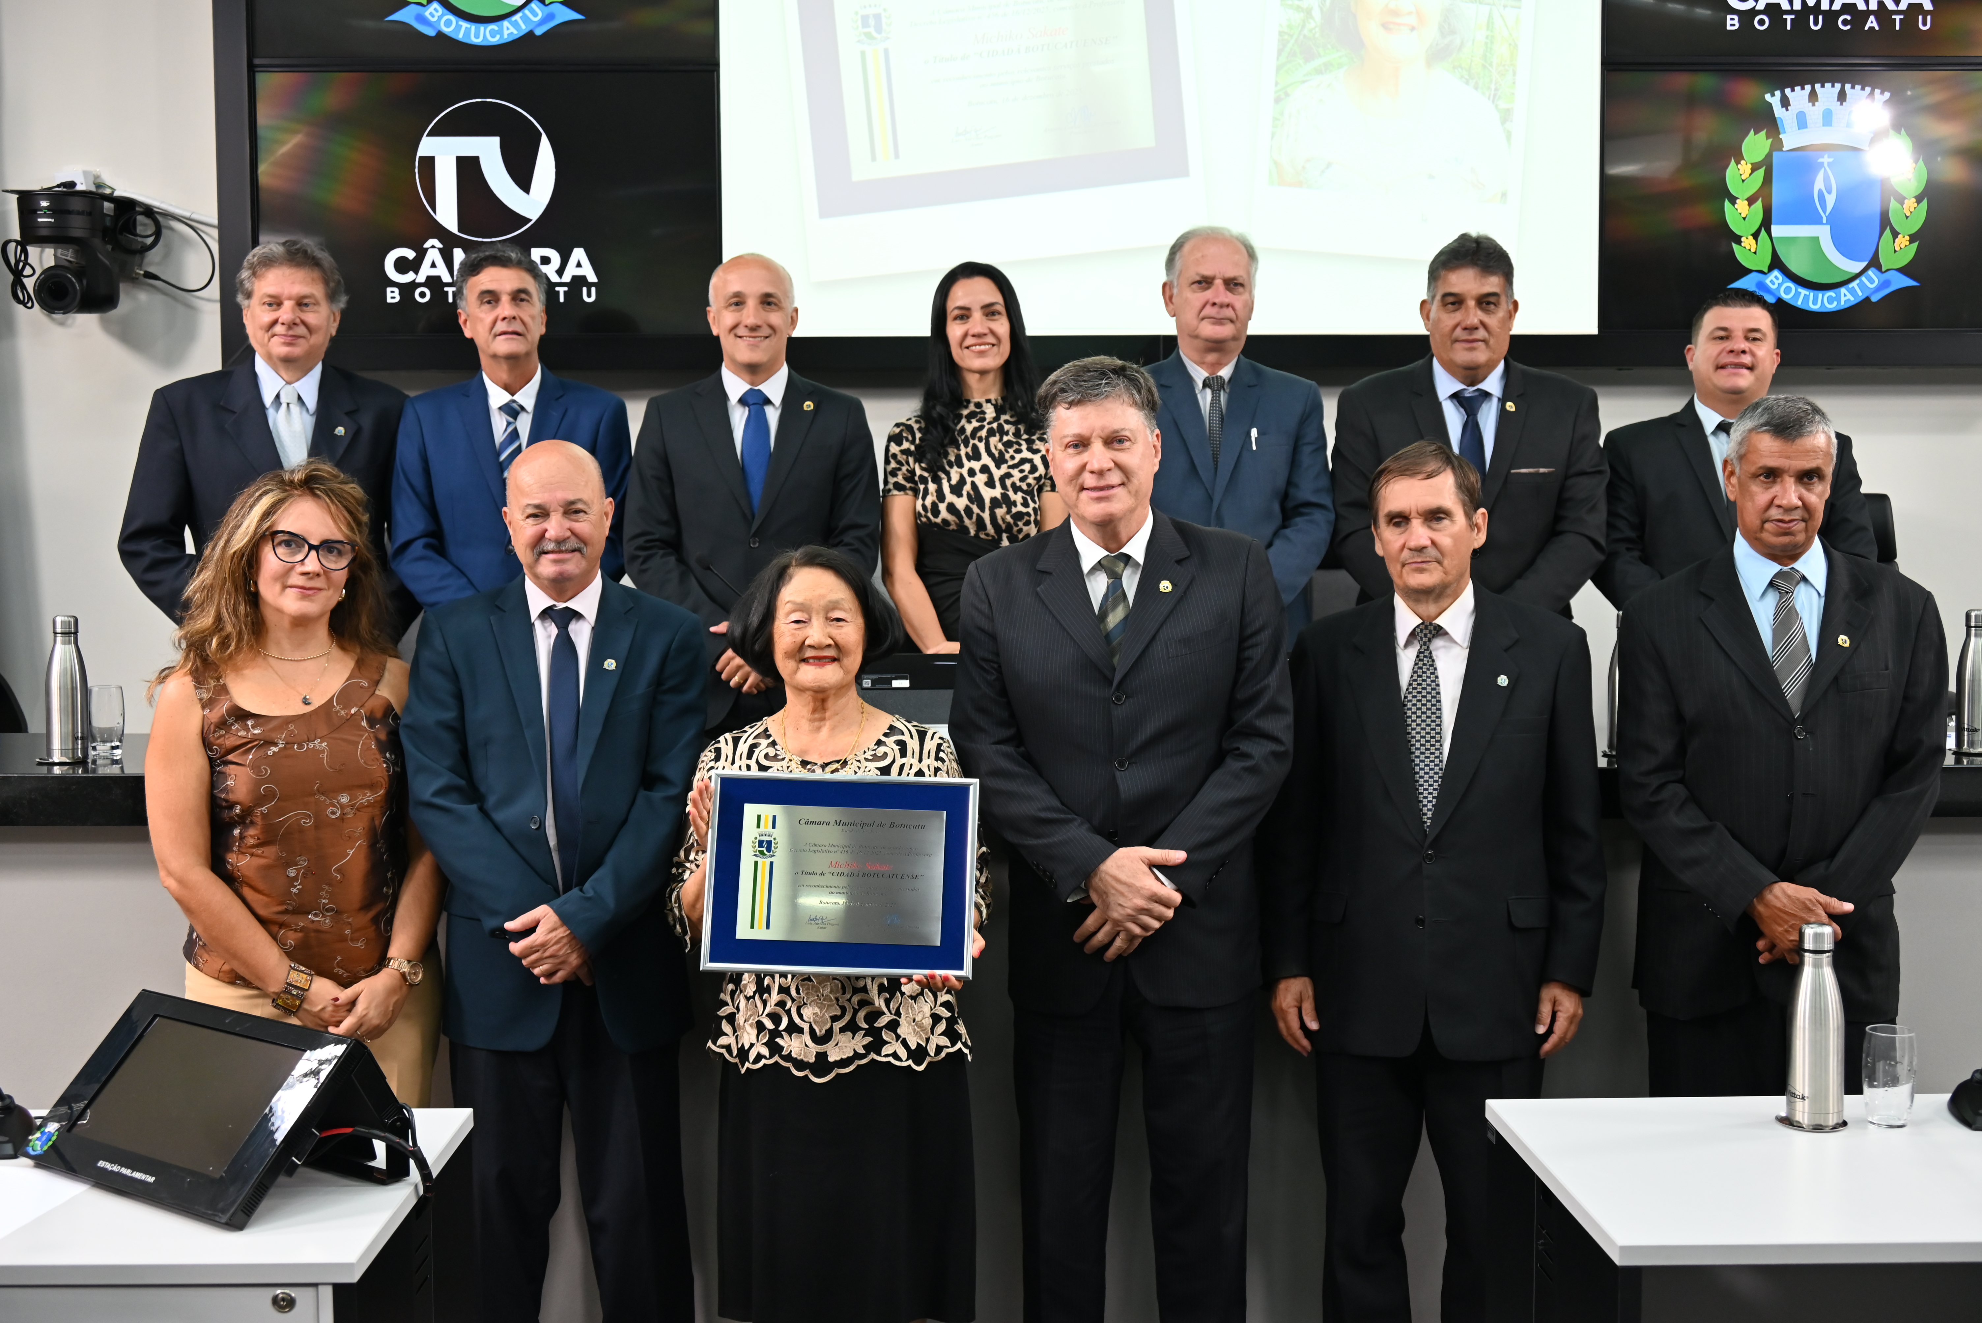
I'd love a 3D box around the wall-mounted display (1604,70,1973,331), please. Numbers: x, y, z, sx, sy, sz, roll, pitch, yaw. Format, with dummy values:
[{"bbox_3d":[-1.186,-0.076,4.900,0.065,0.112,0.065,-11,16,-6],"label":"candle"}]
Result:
[{"bbox_3d":[1.989,-1.101,5.408,1.100,0.635,0.070,0,4,-2],"label":"wall-mounted display"}]

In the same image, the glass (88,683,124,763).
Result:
[{"bbox_3d":[-1.520,0.106,3.881,0.067,0.123,0.067,0,4,-1],"label":"glass"}]

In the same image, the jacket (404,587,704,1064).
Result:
[{"bbox_3d":[-0.698,0.241,3.645,0.485,0.750,0.310,-1,4,-7],"label":"jacket"}]

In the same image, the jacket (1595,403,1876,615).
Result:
[{"bbox_3d":[1.522,-0.161,4.645,0.570,0.760,0.310,1,4,18],"label":"jacket"}]

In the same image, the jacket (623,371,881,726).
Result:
[{"bbox_3d":[-0.482,-0.214,4.595,0.520,0.750,0.340,-1,4,-6],"label":"jacket"}]

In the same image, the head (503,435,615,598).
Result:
[{"bbox_3d":[-0.677,-0.222,3.530,0.175,0.250,0.215,-1,4,-7],"label":"head"}]

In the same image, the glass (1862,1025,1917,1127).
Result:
[{"bbox_3d":[1.150,0.531,2.889,0.069,0.119,0.069,0,4,-1],"label":"glass"}]

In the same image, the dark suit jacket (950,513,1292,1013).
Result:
[{"bbox_3d":[0.196,0.156,3.387,0.510,0.754,0.350,0,4,2],"label":"dark suit jacket"}]

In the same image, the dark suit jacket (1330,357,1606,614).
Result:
[{"bbox_3d":[0.976,-0.239,4.625,0.565,0.770,0.310,0,4,10],"label":"dark suit jacket"}]

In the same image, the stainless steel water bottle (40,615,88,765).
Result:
[{"bbox_3d":[-1.647,0.050,4.011,0.075,0.257,0.075,0,4,0],"label":"stainless steel water bottle"}]

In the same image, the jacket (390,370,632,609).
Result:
[{"bbox_3d":[-0.966,-0.216,4.587,0.488,0.750,0.340,-1,4,-8],"label":"jacket"}]

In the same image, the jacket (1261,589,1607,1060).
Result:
[{"bbox_3d":[0.716,0.256,3.664,0.540,0.740,0.290,0,4,8],"label":"jacket"}]

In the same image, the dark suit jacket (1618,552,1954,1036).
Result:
[{"bbox_3d":[1.194,0.191,3.426,0.495,0.726,0.350,0,4,8],"label":"dark suit jacket"}]

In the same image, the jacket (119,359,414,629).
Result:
[{"bbox_3d":[-1.454,-0.230,4.605,0.610,0.770,0.320,-1,4,-13],"label":"jacket"}]

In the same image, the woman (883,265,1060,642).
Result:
[{"bbox_3d":[-0.025,0.036,4.598,0.420,1.691,0.340,0,4,-2],"label":"woman"}]

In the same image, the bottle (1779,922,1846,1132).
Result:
[{"bbox_3d":[1.072,0.471,2.932,0.075,0.257,0.075,0,4,0],"label":"bottle"}]

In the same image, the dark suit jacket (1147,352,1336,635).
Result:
[{"bbox_3d":[0.446,-0.248,4.625,0.530,0.770,0.300,0,4,3],"label":"dark suit jacket"}]

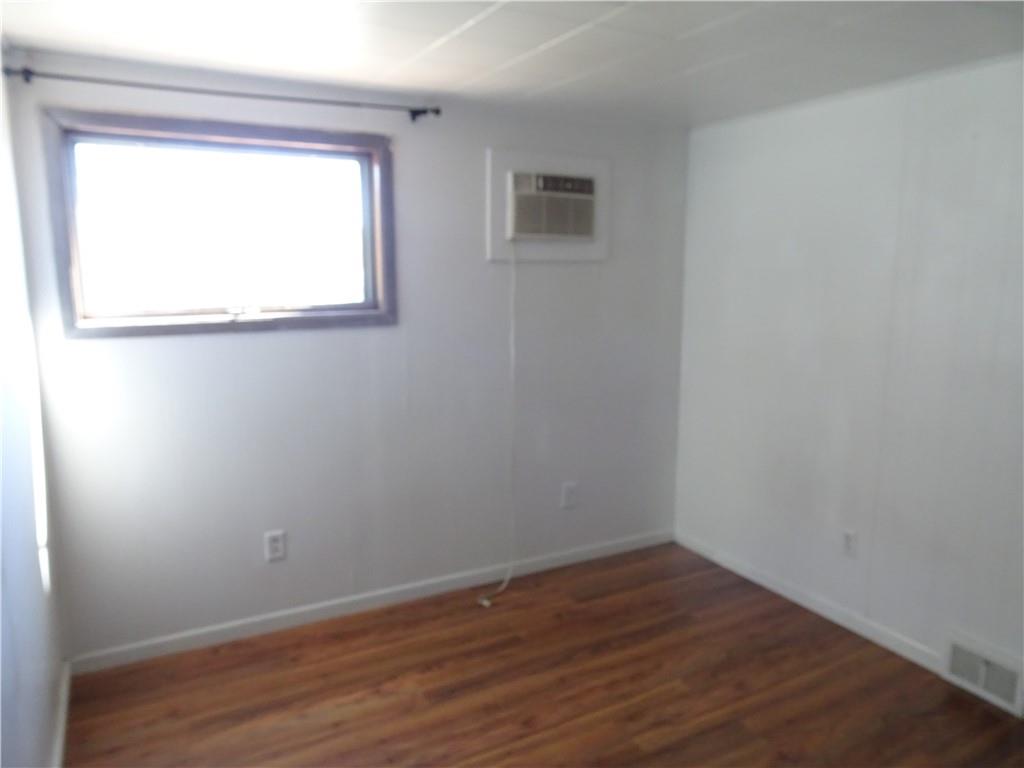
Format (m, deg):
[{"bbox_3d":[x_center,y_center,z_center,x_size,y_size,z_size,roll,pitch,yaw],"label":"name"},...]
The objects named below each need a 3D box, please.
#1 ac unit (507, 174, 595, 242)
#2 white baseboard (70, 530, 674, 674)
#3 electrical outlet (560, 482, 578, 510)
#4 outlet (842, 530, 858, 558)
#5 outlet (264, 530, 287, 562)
[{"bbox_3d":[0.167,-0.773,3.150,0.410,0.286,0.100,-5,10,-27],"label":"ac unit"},{"bbox_3d":[-0.356,0.909,3.176,2.767,0.082,0.016,-5,10,-27],"label":"white baseboard"},{"bbox_3d":[0.279,0.544,3.446,0.073,0.118,0.012,-5,10,-27],"label":"electrical outlet"},{"bbox_3d":[1.355,0.645,2.843,0.012,0.118,0.073,-5,10,-27],"label":"outlet"},{"bbox_3d":[-0.938,0.644,2.815,0.073,0.118,0.012,-5,10,-27],"label":"outlet"}]

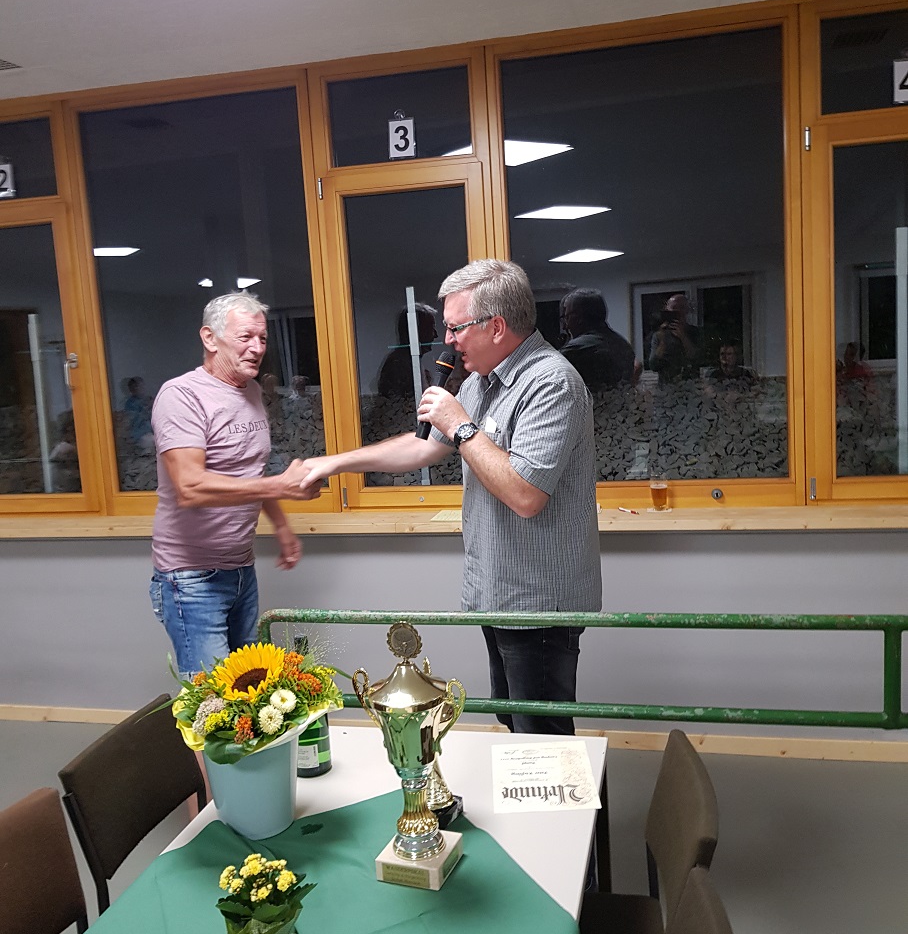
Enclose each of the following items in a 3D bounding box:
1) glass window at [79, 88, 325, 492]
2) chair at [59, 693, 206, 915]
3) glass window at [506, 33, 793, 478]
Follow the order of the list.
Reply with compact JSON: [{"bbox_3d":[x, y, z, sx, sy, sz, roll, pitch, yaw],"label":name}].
[{"bbox_3d":[-1.080,-0.720,3.937,1.028,1.650,0.060,-2,9,14],"label":"glass window"},{"bbox_3d":[-0.521,1.005,2.098,0.540,0.820,0.470,-2,8,14],"label":"chair"},{"bbox_3d":[0.734,-0.756,3.501,1.025,1.645,0.060,-2,9,14],"label":"glass window"}]

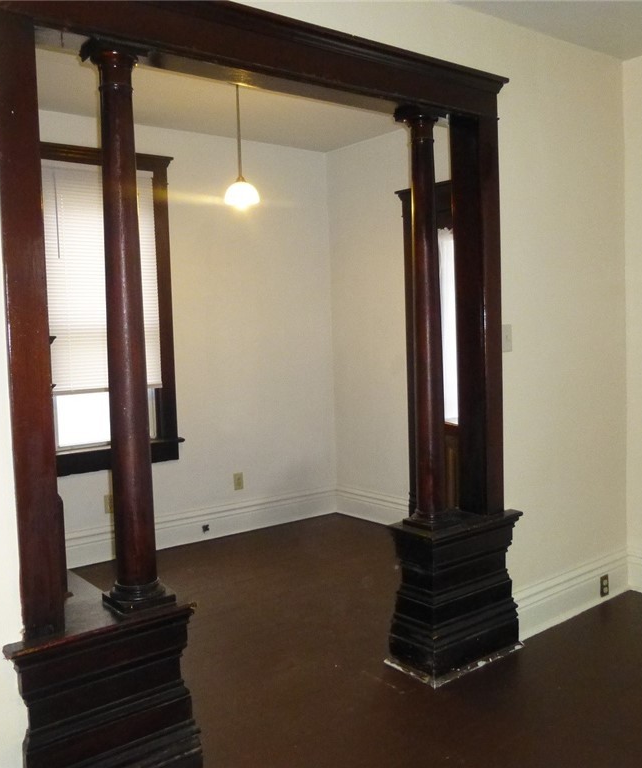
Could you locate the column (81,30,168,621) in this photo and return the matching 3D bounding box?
[{"bbox_3d":[-0.559,-0.148,2.163,0.177,1.616,0.173,-5,5,-38],"label":"column"}]

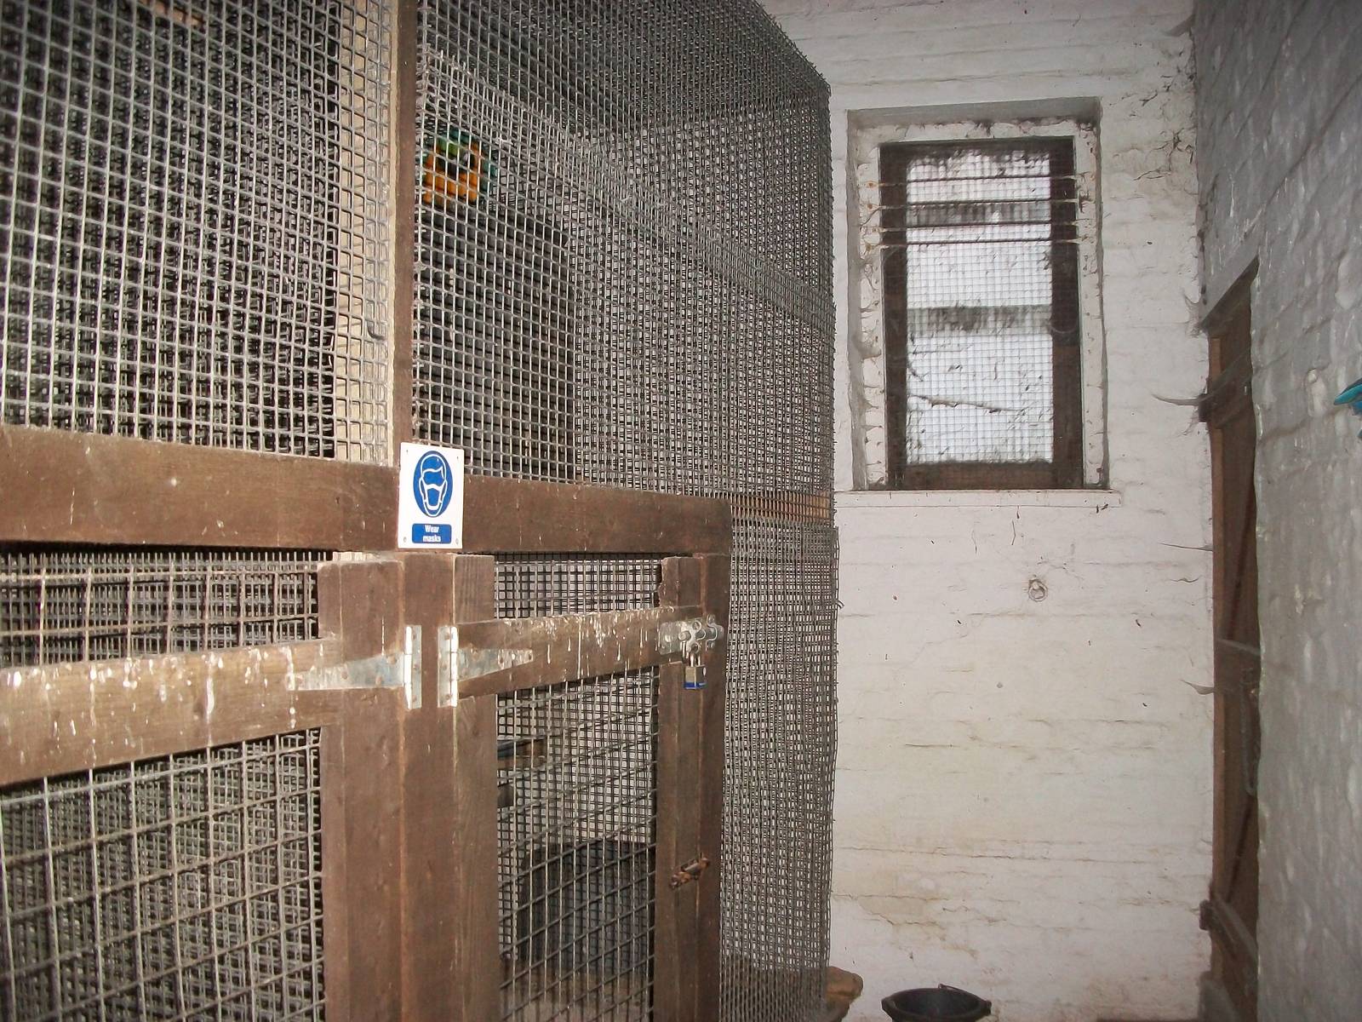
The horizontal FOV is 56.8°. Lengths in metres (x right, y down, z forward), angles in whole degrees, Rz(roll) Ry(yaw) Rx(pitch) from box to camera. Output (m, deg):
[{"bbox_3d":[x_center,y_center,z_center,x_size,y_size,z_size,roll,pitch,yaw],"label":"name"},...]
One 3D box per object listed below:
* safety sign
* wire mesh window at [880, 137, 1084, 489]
[{"bbox_3d":[-0.308,-0.017,1.563,0.006,0.126,0.126,-1,-3,26],"label":"safety sign"},{"bbox_3d":[0.985,-0.640,4.155,0.622,1.153,0.070,-1,-2,9],"label":"wire mesh window"}]

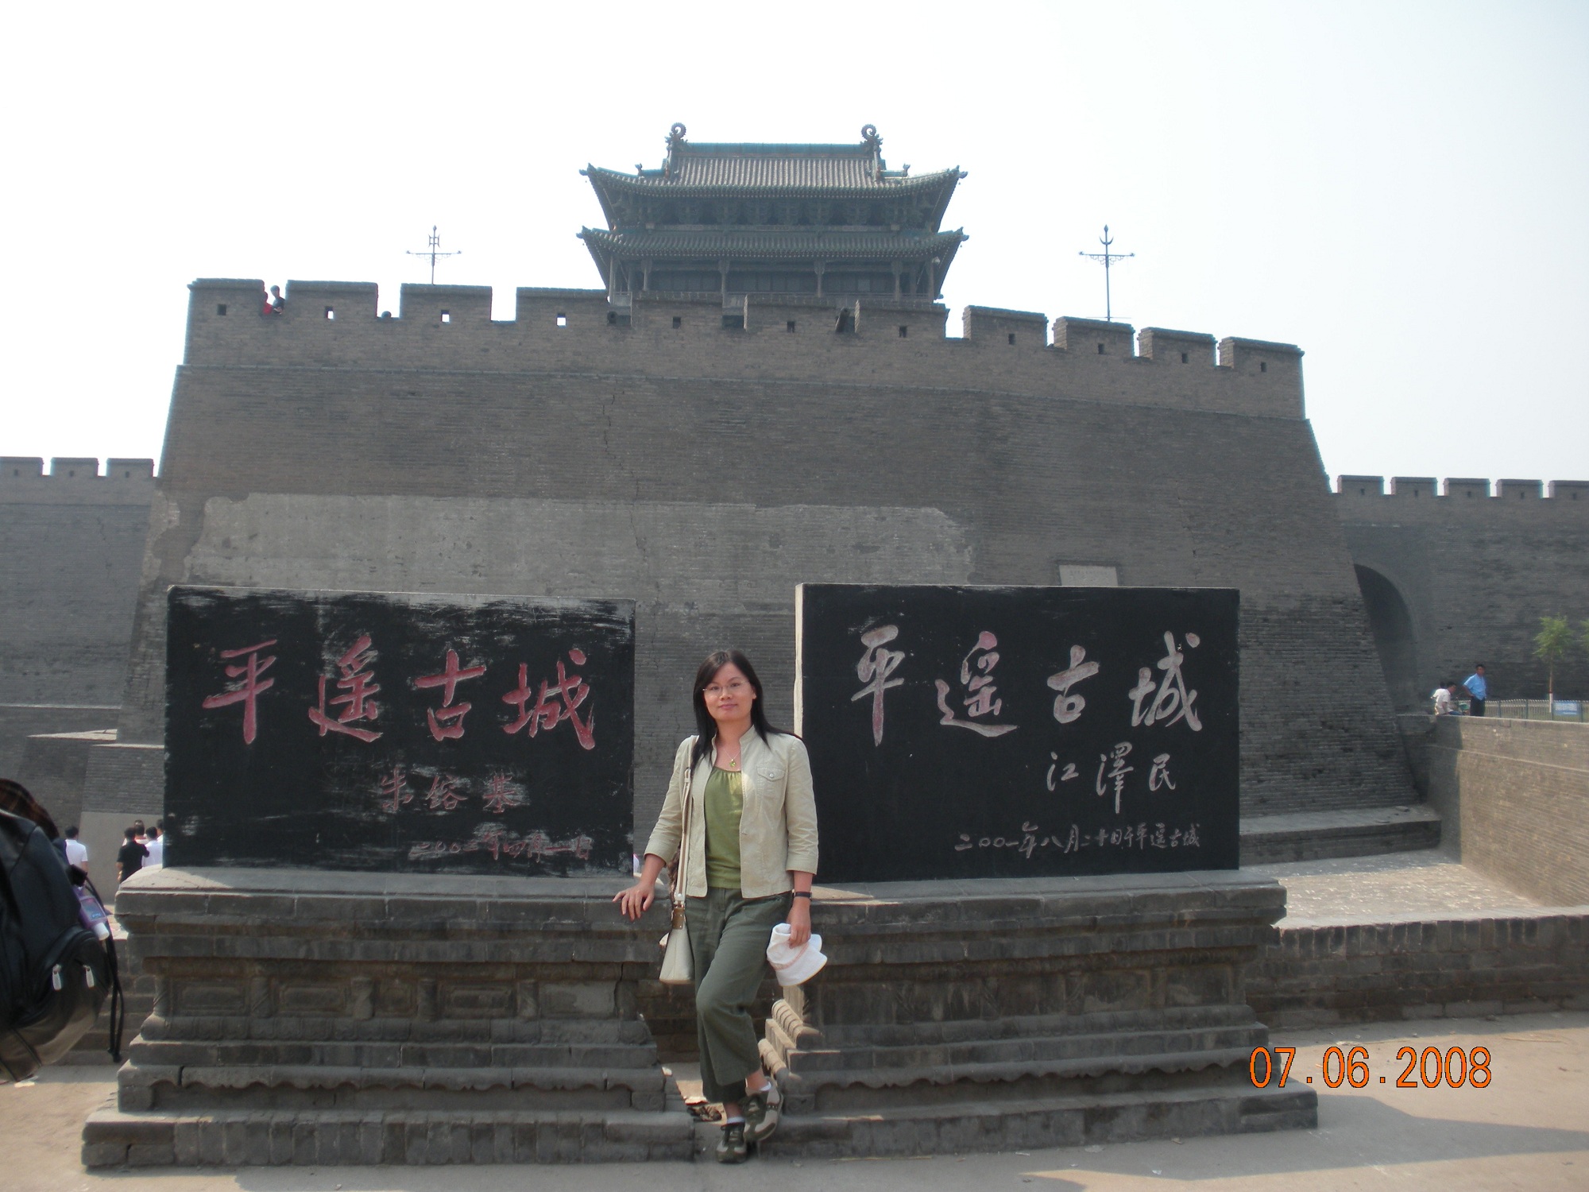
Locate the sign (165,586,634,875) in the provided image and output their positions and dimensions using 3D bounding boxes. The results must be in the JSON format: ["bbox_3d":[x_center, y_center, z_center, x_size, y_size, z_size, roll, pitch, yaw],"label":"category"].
[{"bbox_3d":[-1.301,0.455,5.518,1.534,0.921,0.100,1,-1,-3],"label":"sign"}]

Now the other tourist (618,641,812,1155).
[{"bbox_3d":[-0.250,0.970,5.322,0.640,1.610,0.400,0,-1,6],"label":"other tourist"}]

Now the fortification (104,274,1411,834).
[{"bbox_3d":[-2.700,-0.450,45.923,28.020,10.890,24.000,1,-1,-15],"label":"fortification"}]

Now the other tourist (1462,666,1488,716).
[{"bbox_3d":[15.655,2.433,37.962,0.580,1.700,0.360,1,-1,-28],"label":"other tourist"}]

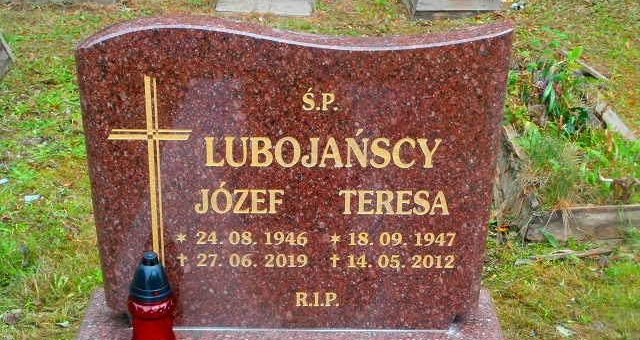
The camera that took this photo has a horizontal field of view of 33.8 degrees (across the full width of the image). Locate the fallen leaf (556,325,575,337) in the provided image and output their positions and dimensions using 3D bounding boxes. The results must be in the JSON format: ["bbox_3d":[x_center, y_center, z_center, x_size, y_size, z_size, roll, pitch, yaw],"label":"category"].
[{"bbox_3d":[0.682,0.448,2.930,0.052,0.010,0.026,16,25,35],"label":"fallen leaf"}]

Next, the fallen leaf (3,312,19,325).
[{"bbox_3d":[-0.861,0.413,2.930,0.042,0.014,0.042,0,21,0],"label":"fallen leaf"}]

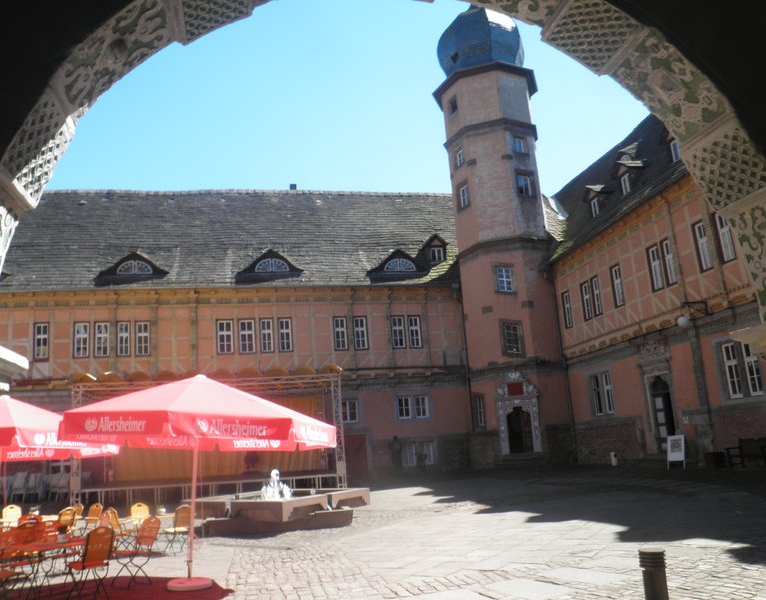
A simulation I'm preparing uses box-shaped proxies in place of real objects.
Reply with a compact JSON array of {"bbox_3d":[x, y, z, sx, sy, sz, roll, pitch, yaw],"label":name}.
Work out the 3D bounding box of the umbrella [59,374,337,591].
[{"bbox_3d":[-2.418,2.244,8.328,3.450,2.580,3.450,-4,-12,-1],"label":"umbrella"}]

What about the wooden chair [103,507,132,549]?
[{"bbox_3d":[-4.717,4.203,11.762,0.530,0.870,0.440,5,-16,-35],"label":"wooden chair"}]

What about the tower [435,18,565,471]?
[{"bbox_3d":[6.162,-5.452,36.633,6.100,29.000,5.600,-8,-13,17],"label":"tower"}]

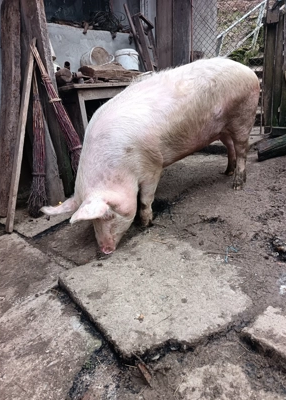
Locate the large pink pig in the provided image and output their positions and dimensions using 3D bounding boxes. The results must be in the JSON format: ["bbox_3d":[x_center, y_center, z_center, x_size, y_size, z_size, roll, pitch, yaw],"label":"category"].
[{"bbox_3d":[0.252,-0.361,1.817,1.620,0.910,0.480,-21,35,-33],"label":"large pink pig"}]

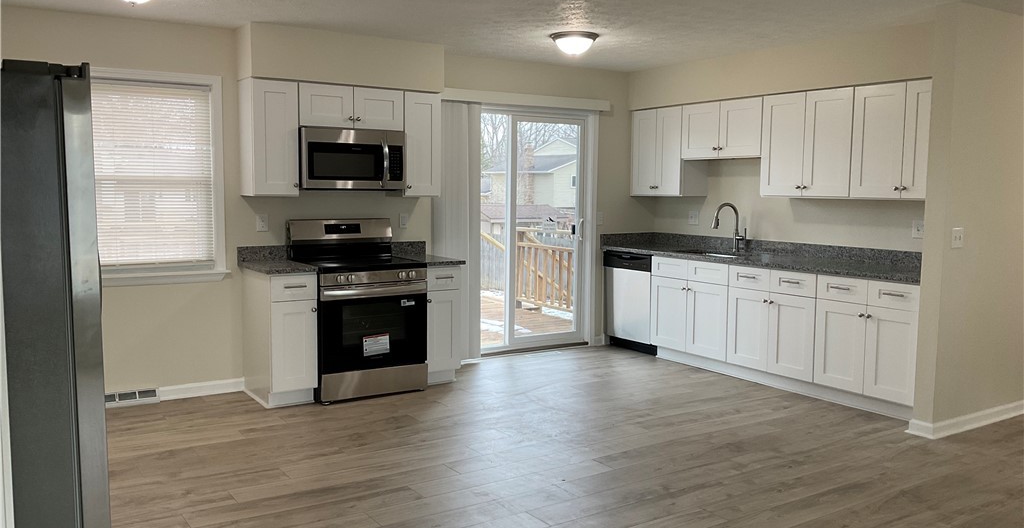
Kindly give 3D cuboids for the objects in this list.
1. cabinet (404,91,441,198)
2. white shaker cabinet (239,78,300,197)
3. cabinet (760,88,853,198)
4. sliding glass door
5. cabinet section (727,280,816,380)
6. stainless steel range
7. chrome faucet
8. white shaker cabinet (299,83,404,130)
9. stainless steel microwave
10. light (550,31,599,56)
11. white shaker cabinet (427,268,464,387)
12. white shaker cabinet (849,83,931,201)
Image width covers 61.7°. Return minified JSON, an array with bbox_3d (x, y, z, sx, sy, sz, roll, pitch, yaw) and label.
[{"bbox_3d":[-0.739,-0.886,6.364,0.300,0.757,0.321,-3,6,-34],"label":"cabinet"},{"bbox_3d":[-1.632,-0.838,5.770,0.308,0.757,0.321,-3,6,-34],"label":"white shaker cabinet"},{"bbox_3d":[2.231,-0.855,6.242,0.327,0.753,0.772,-3,6,-33],"label":"cabinet"},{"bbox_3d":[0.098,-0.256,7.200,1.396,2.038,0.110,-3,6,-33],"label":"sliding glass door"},{"bbox_3d":[2.050,0.437,6.271,0.504,0.664,0.785,-3,6,-33],"label":"cabinet section"},{"bbox_3d":[-1.079,0.292,5.999,0.764,1.183,0.724,-3,6,-33],"label":"stainless steel range"},{"bbox_3d":[1.766,-0.284,6.924,0.291,0.414,0.126,-3,6,-33],"label":"chrome faucet"},{"bbox_3d":[-1.182,-1.091,6.047,0.770,0.297,0.321,-3,6,-34],"label":"white shaker cabinet"},{"bbox_3d":[-1.161,-0.727,6.047,0.761,0.419,0.413,-3,6,-33],"label":"stainless steel microwave"},{"bbox_3d":[0.427,-1.494,5.841,0.334,0.135,0.334,0,5,0],"label":"light"},{"bbox_3d":[-0.668,0.422,6.350,0.303,0.868,0.627,-3,6,-34],"label":"white shaker cabinet"},{"bbox_3d":[2.661,-0.798,5.619,0.321,0.757,0.764,-3,6,-34],"label":"white shaker cabinet"}]

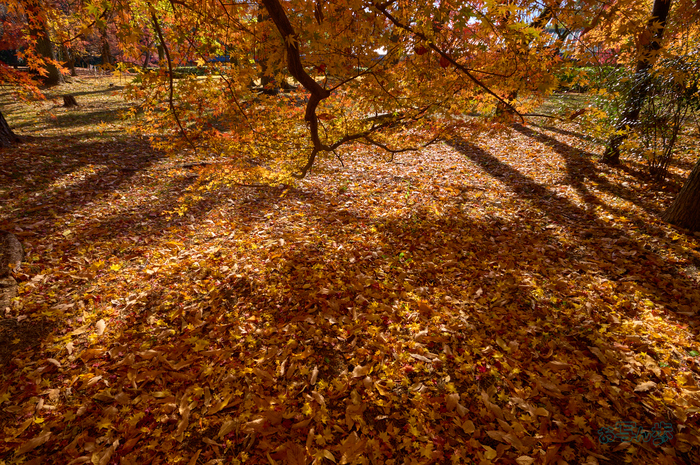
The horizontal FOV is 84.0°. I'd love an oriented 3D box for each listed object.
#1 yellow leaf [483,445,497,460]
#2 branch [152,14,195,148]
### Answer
[{"bbox_3d":[0.586,0.924,1.631,0.055,0.020,0.075,-8,25,-16],"label":"yellow leaf"},{"bbox_3d":[-1.074,-0.914,2.350,0.180,0.800,0.220,-10,26,-21],"label":"branch"}]

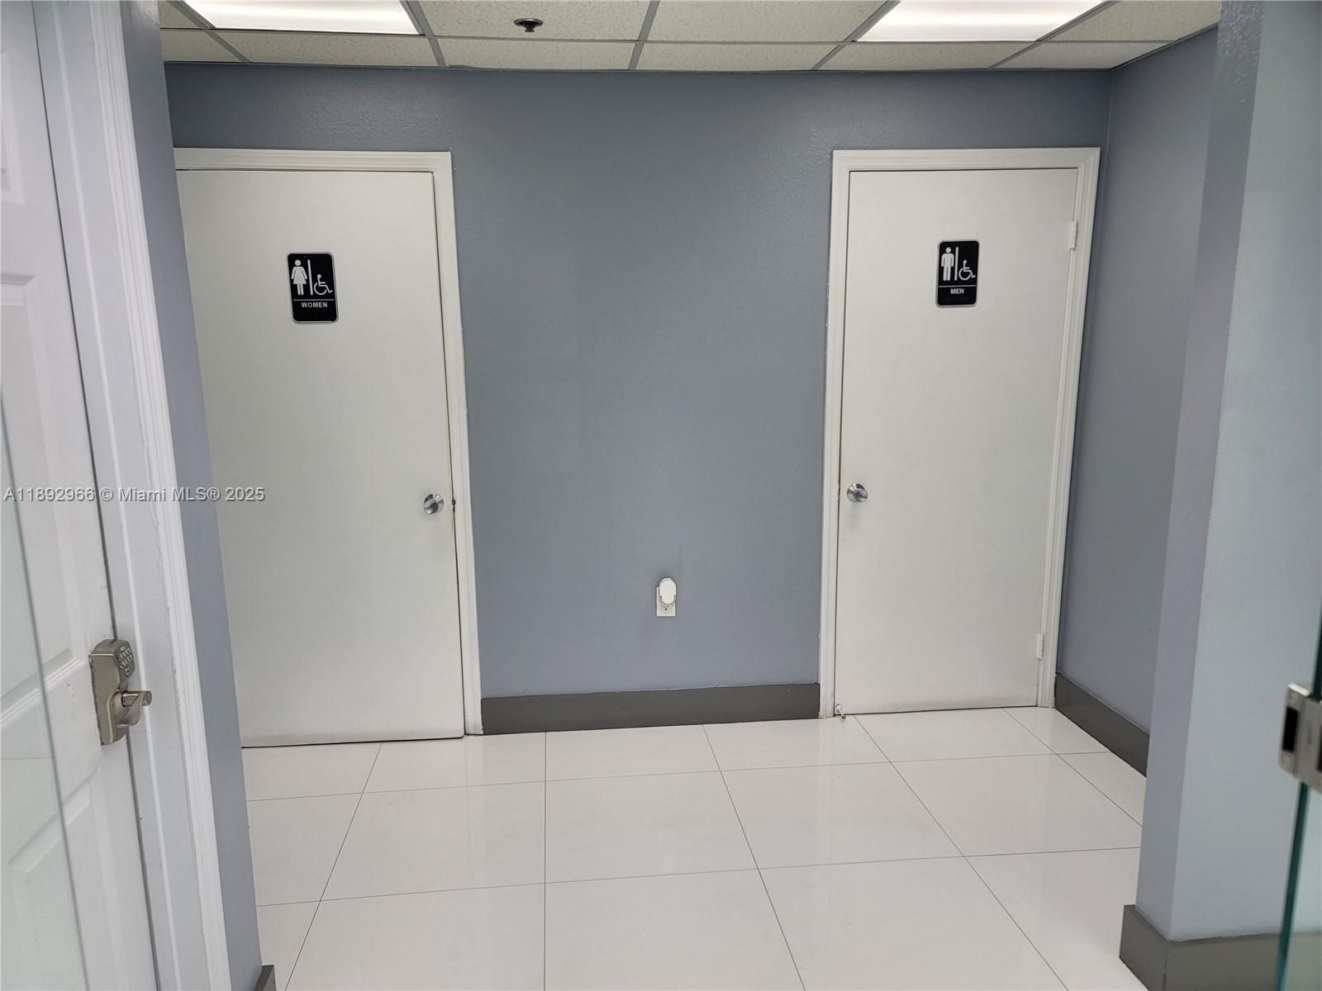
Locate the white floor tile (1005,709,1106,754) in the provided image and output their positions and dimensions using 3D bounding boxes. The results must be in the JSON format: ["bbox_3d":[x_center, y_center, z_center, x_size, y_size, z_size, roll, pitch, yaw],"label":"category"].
[{"bbox_3d":[1.481,0.884,3.616,0.182,0.014,0.387,-2,11,-6],"label":"white floor tile"}]

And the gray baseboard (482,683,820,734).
[{"bbox_3d":[-0.028,0.811,3.636,1.293,0.145,0.016,-2,11,-6],"label":"gray baseboard"}]

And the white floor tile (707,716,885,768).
[{"bbox_3d":[0.491,0.913,3.509,0.603,0.014,0.387,-2,11,-6],"label":"white floor tile"}]

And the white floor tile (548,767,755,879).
[{"bbox_3d":[-0.054,1.023,2.967,0.603,0.014,0.589,-2,11,-6],"label":"white floor tile"}]

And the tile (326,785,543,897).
[{"bbox_3d":[-0.653,1.041,2.902,0.603,0.014,0.589,-2,11,-6],"label":"tile"}]

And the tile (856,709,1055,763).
[{"bbox_3d":[1.090,0.895,3.574,0.603,0.014,0.387,-2,11,-6],"label":"tile"}]

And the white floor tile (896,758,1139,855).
[{"bbox_3d":[1.145,0.987,3.097,0.603,0.014,0.589,-2,11,-6],"label":"white floor tile"}]

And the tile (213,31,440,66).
[{"bbox_3d":[-0.997,-1.368,2.915,0.598,0.016,0.378,-2,11,-6],"label":"tile"}]

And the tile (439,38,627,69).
[{"bbox_3d":[-0.384,-1.389,2.990,0.609,0.016,0.361,-2,11,-6],"label":"tile"}]

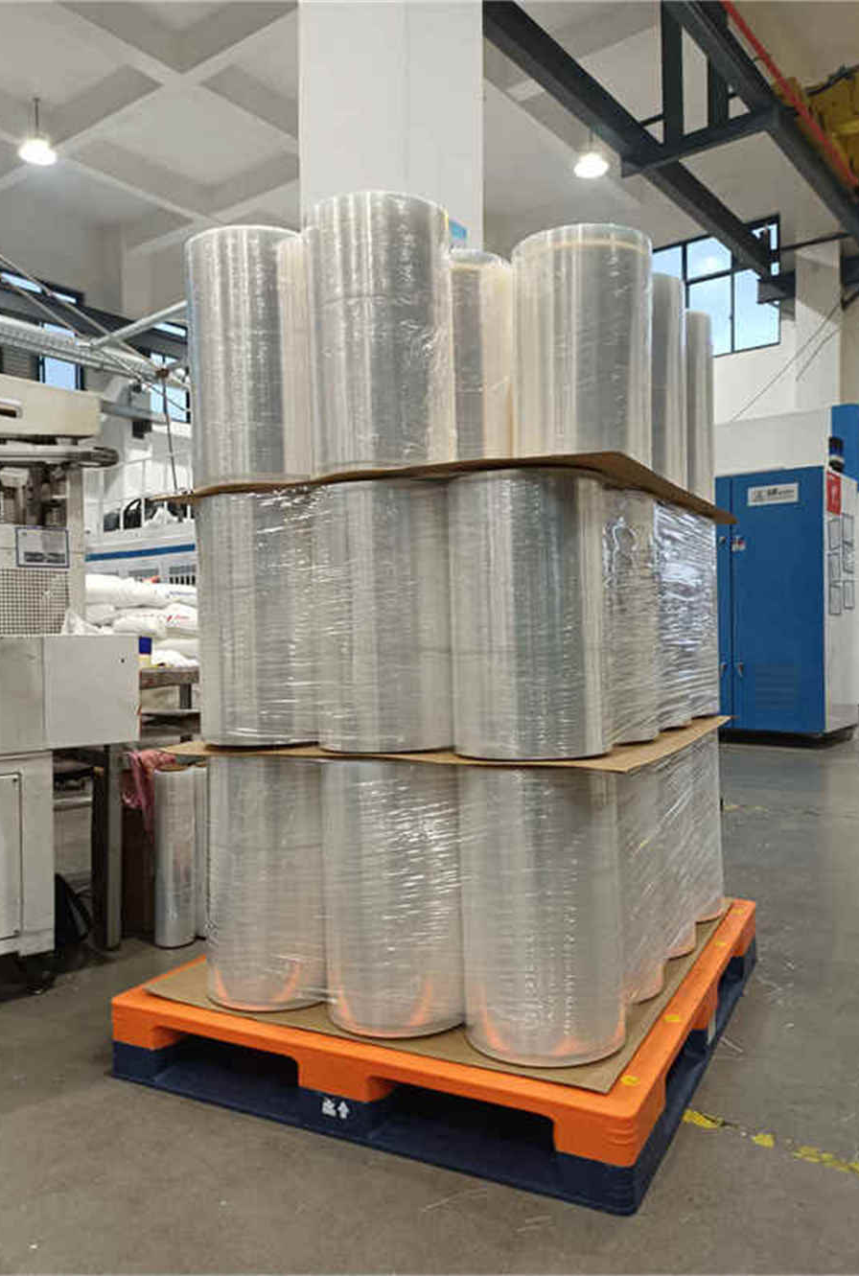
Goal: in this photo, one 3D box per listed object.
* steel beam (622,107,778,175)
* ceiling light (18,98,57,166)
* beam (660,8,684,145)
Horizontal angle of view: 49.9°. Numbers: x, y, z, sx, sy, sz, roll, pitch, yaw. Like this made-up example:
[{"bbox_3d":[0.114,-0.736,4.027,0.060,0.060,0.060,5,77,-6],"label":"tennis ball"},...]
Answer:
[{"bbox_3d":[2.317,-4.359,8.072,1.365,0.200,0.150,-1,0,38],"label":"steel beam"},{"bbox_3d":[-4.319,-5.563,10.150,0.410,0.735,0.410,-1,0,38],"label":"ceiling light"},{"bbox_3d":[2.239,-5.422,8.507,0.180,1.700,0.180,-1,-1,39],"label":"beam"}]

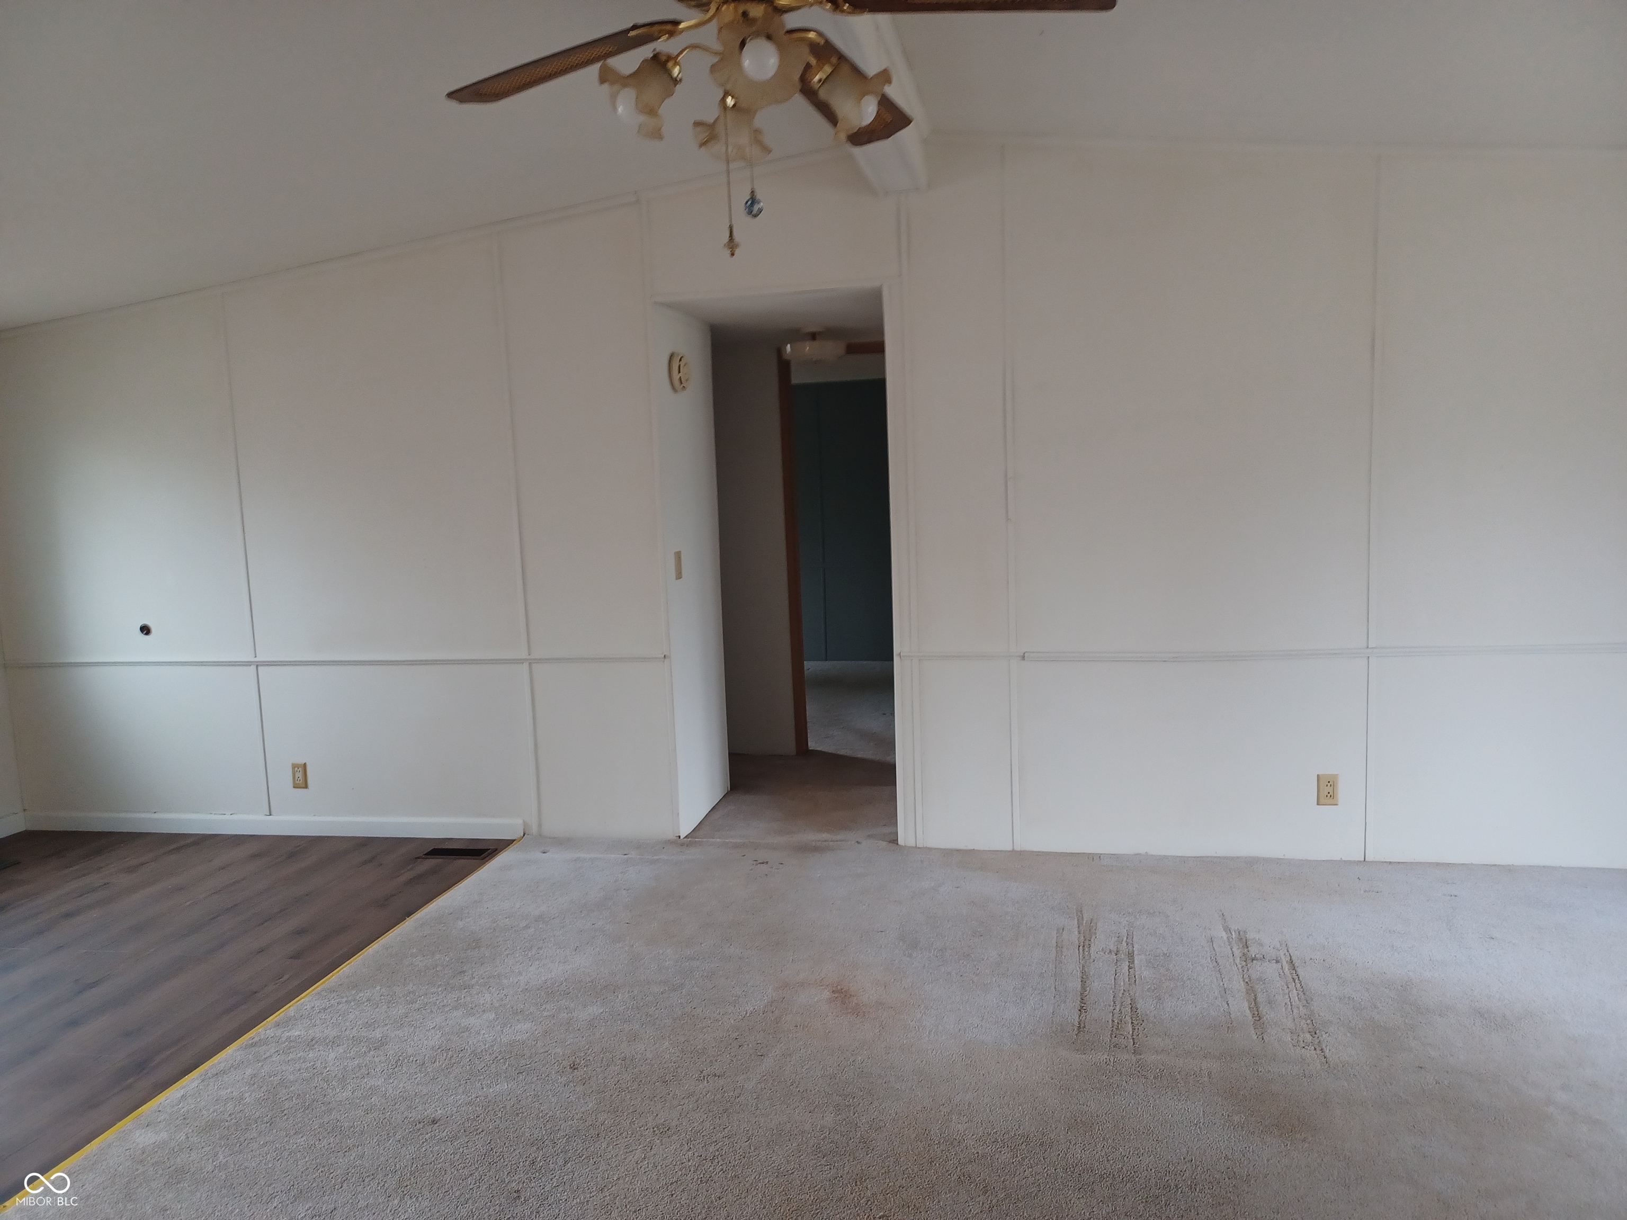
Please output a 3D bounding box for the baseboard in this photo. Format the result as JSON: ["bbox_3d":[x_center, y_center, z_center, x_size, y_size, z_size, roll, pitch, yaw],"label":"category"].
[{"bbox_3d":[-2.334,0.915,4.968,2.381,0.089,0.020,-1,7,11],"label":"baseboard"}]

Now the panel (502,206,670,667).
[{"bbox_3d":[-0.875,-0.655,4.502,0.584,1.685,0.020,-1,7,11],"label":"panel"}]

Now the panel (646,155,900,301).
[{"bbox_3d":[-0.158,-1.385,4.274,0.945,0.466,0.020,-1,7,11],"label":"panel"}]

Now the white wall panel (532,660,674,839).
[{"bbox_3d":[-0.840,0.554,4.643,0.563,0.715,0.020,-1,7,11],"label":"white wall panel"}]

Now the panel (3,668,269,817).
[{"bbox_3d":[-2.904,0.561,5.045,1.212,0.645,0.020,-1,7,11],"label":"panel"}]

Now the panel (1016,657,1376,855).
[{"bbox_3d":[1.340,0.534,4.217,1.199,0.717,0.020,-1,7,11],"label":"panel"}]

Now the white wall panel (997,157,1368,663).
[{"bbox_3d":[1.288,-0.736,4.071,1.218,1.779,0.020,-1,7,11],"label":"white wall panel"}]

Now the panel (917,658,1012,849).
[{"bbox_3d":[0.565,0.540,4.368,0.340,0.715,0.020,-1,7,11],"label":"panel"}]

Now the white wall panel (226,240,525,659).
[{"bbox_3d":[-1.763,-0.597,4.682,1.196,1.603,0.020,-1,7,11],"label":"white wall panel"}]

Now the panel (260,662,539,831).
[{"bbox_3d":[-1.718,0.547,4.813,1.188,0.650,0.020,-1,7,11],"label":"panel"}]

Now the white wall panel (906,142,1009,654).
[{"bbox_3d":[0.514,-0.740,4.221,0.345,1.807,0.020,-1,7,11],"label":"white wall panel"}]

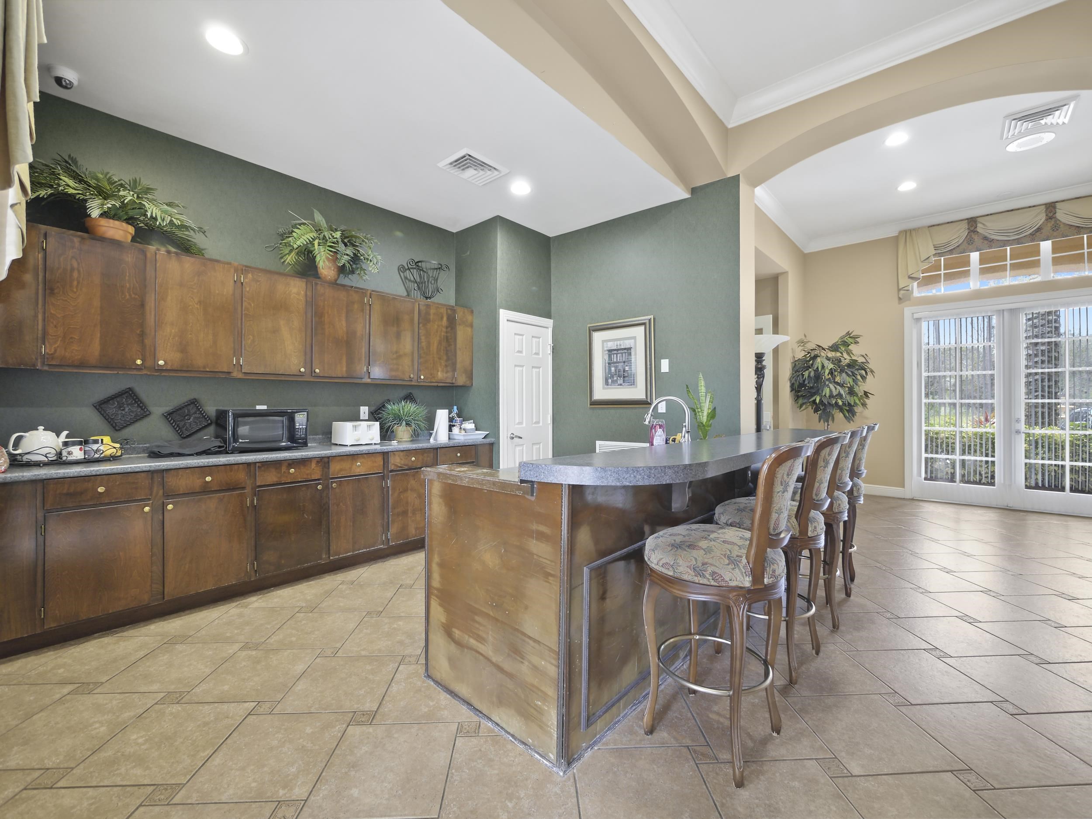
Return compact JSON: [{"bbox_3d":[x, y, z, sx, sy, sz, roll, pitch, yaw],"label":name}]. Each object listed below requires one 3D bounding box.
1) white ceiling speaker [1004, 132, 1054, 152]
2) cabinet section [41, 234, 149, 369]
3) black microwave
[{"bbox_3d":[4.517,-2.478,4.117,0.310,0.040,0.310,0,0,44],"label":"white ceiling speaker"},{"bbox_3d":[-2.652,-0.599,2.614,0.320,0.720,0.404,0,0,44],"label":"cabinet section"},{"bbox_3d":[-2.102,0.150,3.278,0.369,0.300,0.499,0,0,41],"label":"black microwave"}]

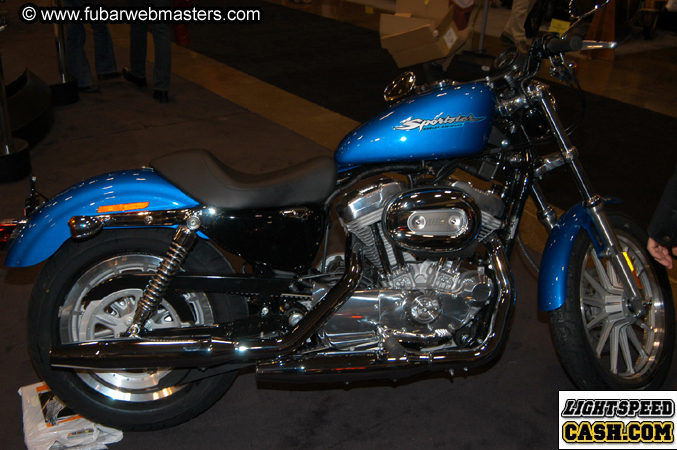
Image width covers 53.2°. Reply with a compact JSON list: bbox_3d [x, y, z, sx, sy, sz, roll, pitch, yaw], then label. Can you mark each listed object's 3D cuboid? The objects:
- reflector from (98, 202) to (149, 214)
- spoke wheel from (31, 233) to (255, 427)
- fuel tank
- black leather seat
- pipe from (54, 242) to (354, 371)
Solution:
[{"bbox_3d":[-0.591,-0.046,1.861,0.142,0.020,0.010,-5,10,-6],"label":"reflector"},{"bbox_3d":[-0.587,0.300,2.019,0.646,0.646,0.150,-1,10,-6],"label":"spoke wheel"},{"bbox_3d":[0.225,-0.302,2.010,0.475,0.230,0.275,-1,10,-6],"label":"fuel tank"},{"bbox_3d":[-0.276,-0.141,1.980,0.535,0.170,0.280,-1,10,-6],"label":"black leather seat"},{"bbox_3d":[-0.354,0.222,1.853,0.840,0.345,0.160,-1,10,-6],"label":"pipe"}]

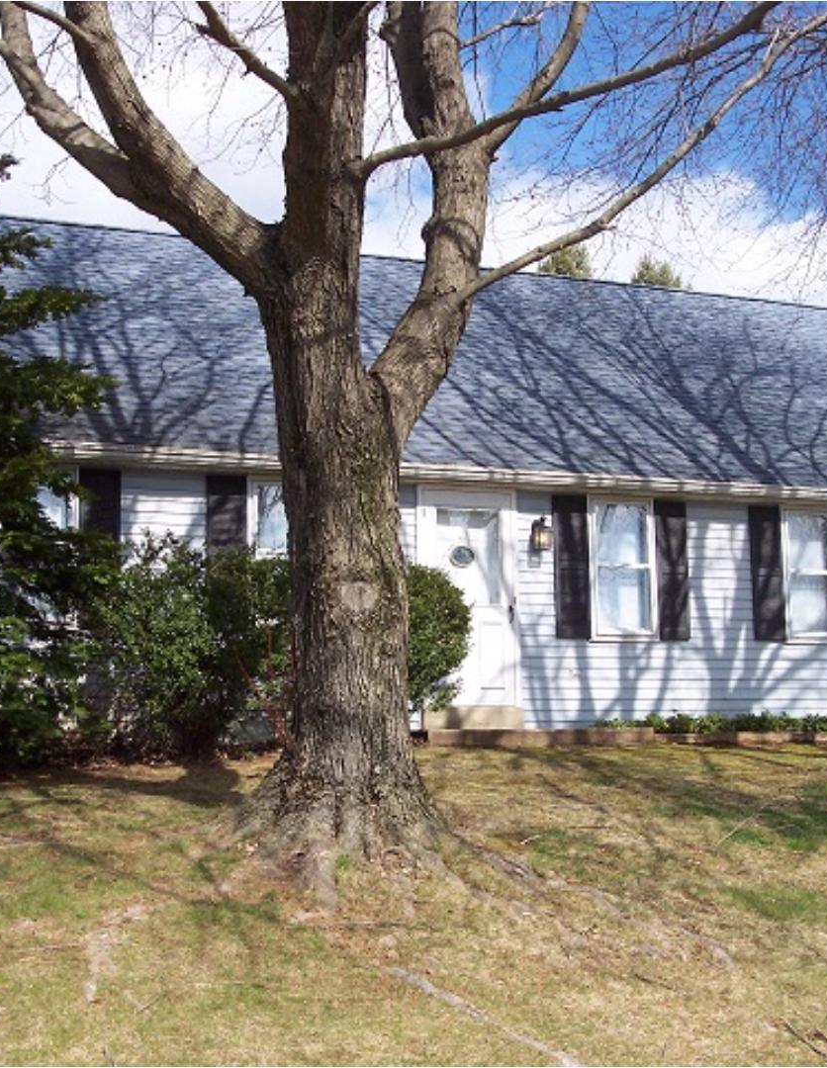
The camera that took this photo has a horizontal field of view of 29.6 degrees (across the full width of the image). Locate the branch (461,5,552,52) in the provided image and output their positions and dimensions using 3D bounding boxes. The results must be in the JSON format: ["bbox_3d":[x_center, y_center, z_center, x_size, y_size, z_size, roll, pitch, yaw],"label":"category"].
[{"bbox_3d":[0.583,-3.154,9.750,0.550,0.260,0.250,-1,-8,0],"label":"branch"}]

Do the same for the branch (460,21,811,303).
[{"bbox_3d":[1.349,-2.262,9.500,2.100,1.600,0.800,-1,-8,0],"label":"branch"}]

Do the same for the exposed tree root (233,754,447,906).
[{"bbox_3d":[-0.406,1.625,8.700,1.170,0.720,1.150,-1,-8,0],"label":"exposed tree root"}]

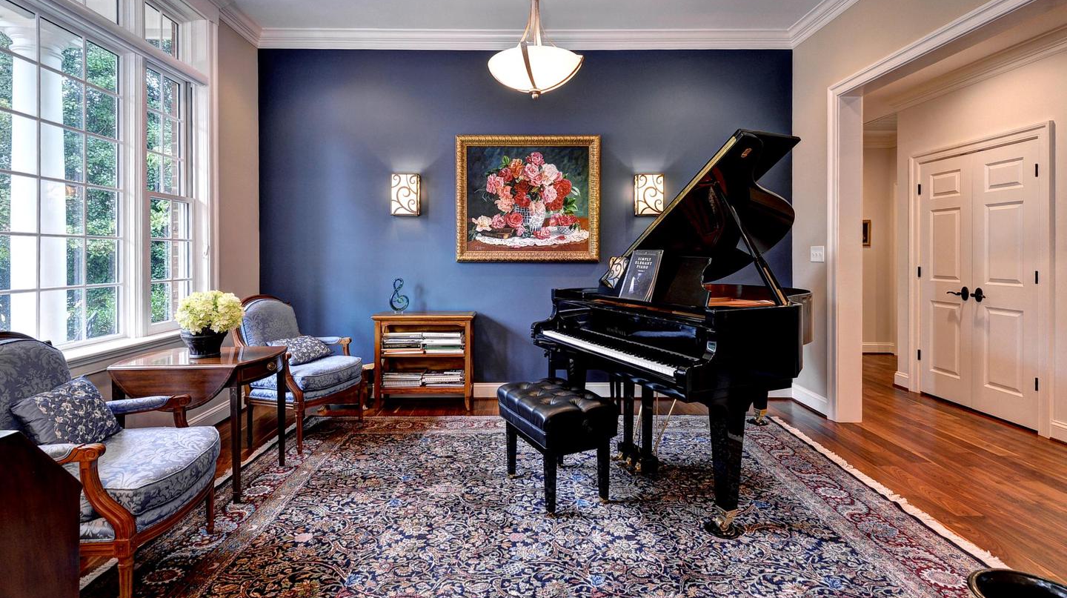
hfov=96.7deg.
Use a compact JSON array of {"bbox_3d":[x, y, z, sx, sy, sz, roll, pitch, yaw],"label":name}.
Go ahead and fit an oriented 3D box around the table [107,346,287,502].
[{"bbox_3d":[-1.740,0.653,2.525,0.660,0.690,0.500,0,3,0],"label":"table"}]

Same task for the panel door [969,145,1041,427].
[{"bbox_3d":[3.438,-0.112,3.465,0.045,2.020,0.465,0,3,-2],"label":"panel door"}]

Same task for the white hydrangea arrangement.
[{"bbox_3d":[-1.739,0.072,2.550,0.320,0.240,0.310,0,3,-1],"label":"white hydrangea arrangement"}]

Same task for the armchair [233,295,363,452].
[{"bbox_3d":[-1.632,0.449,3.299,0.720,0.950,0.660,1,3,17],"label":"armchair"}]

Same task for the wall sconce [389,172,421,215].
[{"bbox_3d":[-1.084,-0.876,4.015,0.226,0.355,0.100,0,3,-1],"label":"wall sconce"}]

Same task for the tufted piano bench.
[{"bbox_3d":[0.117,0.760,2.505,0.400,0.480,0.580,-1,3,-24],"label":"tufted piano bench"}]

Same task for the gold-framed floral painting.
[{"bbox_3d":[-0.047,-0.849,4.040,1.221,1.073,0.050,0,3,-1],"label":"gold-framed floral painting"}]

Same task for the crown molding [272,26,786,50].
[{"bbox_3d":[-0.066,-2.205,4.025,4.579,0.144,0.080,0,3,-1],"label":"crown molding"}]

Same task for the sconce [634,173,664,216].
[{"bbox_3d":[0.975,-0.873,4.015,0.226,0.355,0.100,0,3,-1],"label":"sconce"}]

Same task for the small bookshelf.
[{"bbox_3d":[-0.877,0.498,3.911,0.819,0.735,0.309,0,3,-1],"label":"small bookshelf"}]

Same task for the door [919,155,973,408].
[{"bbox_3d":[3.419,-0.157,3.940,0.045,2.020,0.465,0,3,-2],"label":"door"}]

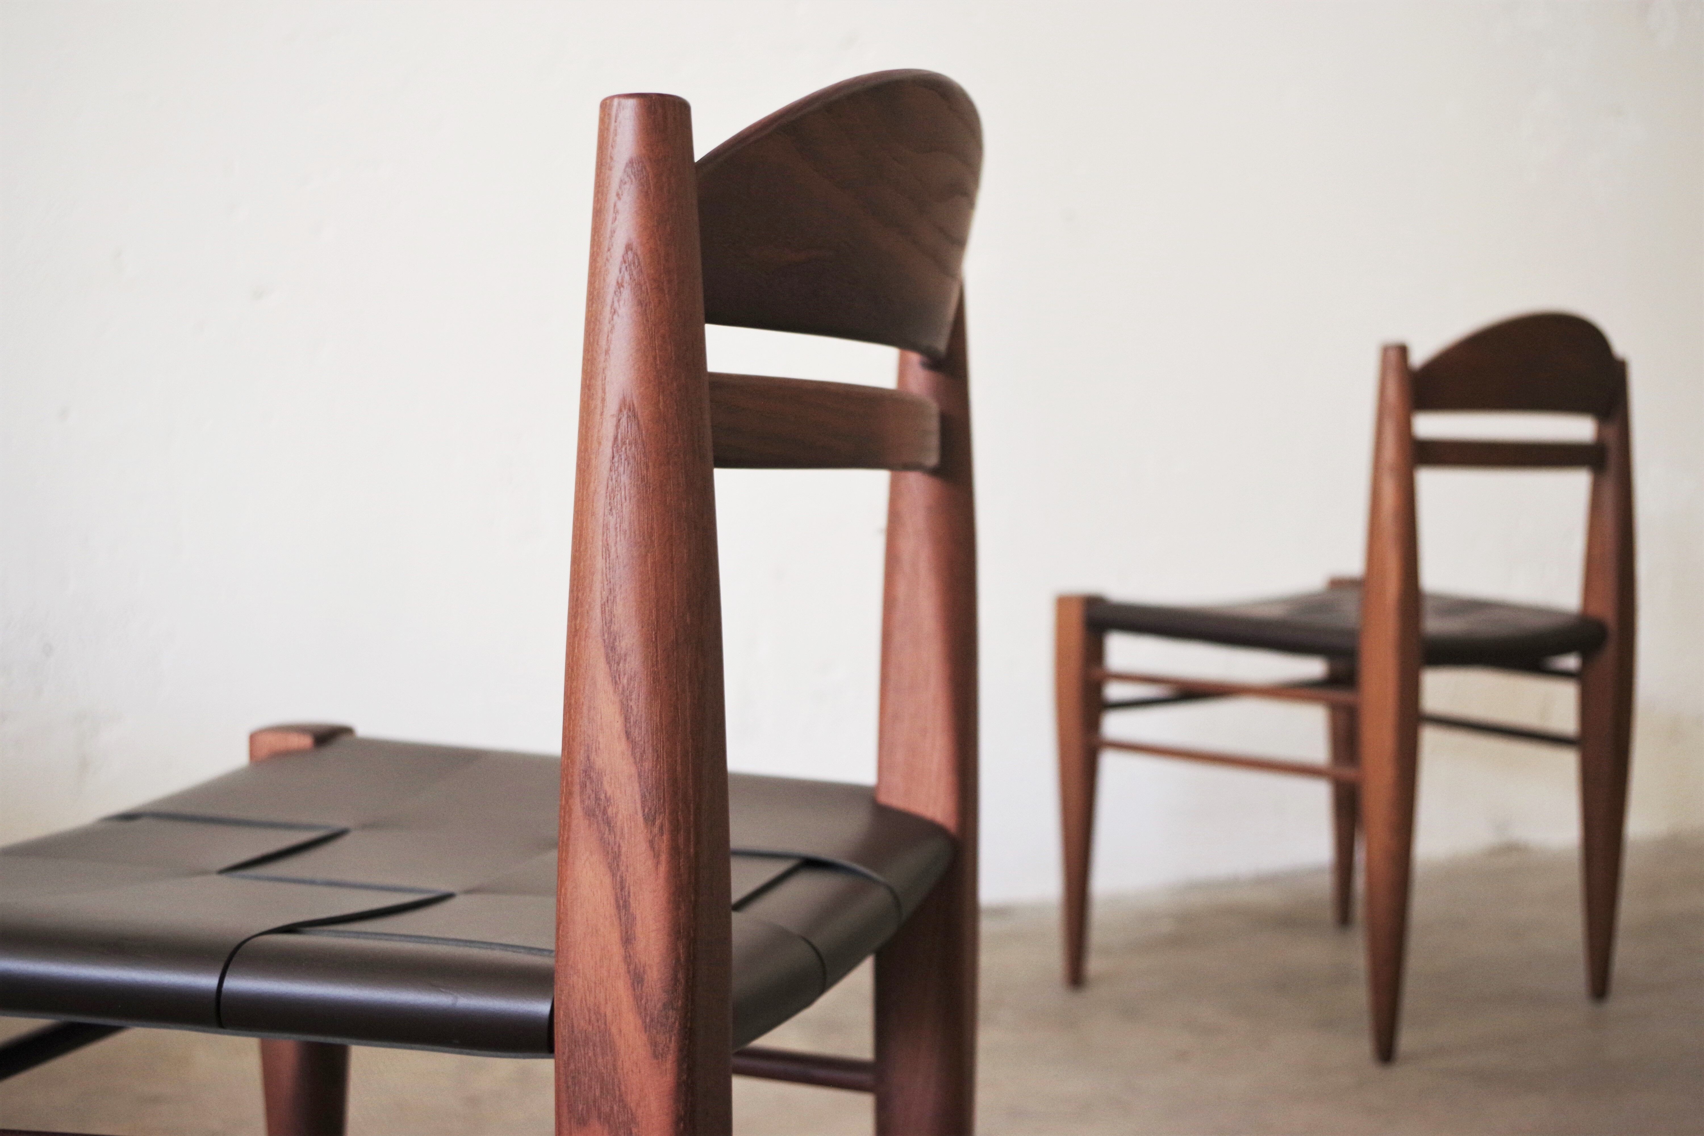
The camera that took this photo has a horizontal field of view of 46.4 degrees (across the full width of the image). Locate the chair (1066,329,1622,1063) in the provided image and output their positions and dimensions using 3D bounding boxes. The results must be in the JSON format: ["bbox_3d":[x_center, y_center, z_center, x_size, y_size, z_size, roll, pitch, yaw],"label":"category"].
[{"bbox_3d":[0.593,0.108,2.295,0.530,0.771,0.467,-2,4,-37],"label":"chair"}]

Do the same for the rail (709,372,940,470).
[{"bbox_3d":[-0.011,-0.059,0.823,0.036,0.037,0.355,1,3,17],"label":"rail"}]

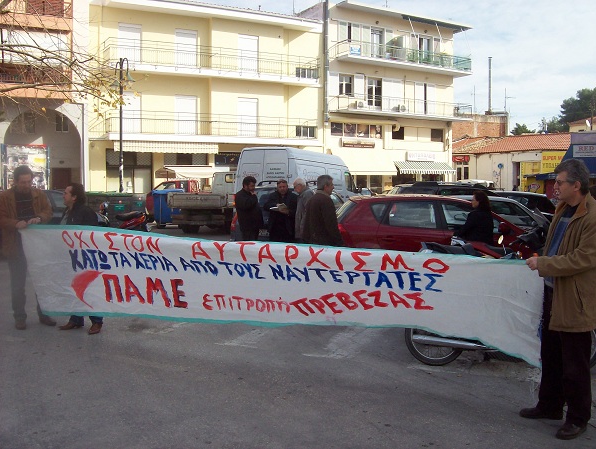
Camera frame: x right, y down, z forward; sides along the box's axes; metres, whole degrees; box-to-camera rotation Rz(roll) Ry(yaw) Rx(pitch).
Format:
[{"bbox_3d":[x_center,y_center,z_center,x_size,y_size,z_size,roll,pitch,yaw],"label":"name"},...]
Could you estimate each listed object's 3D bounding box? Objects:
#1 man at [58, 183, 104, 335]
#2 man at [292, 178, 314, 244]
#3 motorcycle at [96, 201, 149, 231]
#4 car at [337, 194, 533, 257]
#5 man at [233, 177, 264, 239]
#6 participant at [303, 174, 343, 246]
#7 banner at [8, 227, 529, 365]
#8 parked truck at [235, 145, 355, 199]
[{"bbox_3d":[-2.333,0.346,6.760,0.400,1.600,0.500,-2,4,-28],"label":"man"},{"bbox_3d":[0.099,0.169,8.883,0.380,1.660,0.520,1,4,15],"label":"man"},{"bbox_3d":[-4.581,-0.023,16.036,1.880,1.070,0.680,1,4,15],"label":"motorcycle"},{"bbox_3d":[2.500,0.240,10.040,4.250,1.460,1.780,0,4,6],"label":"car"},{"bbox_3d":[-0.703,0.159,8.882,0.360,1.680,0.520,0,4,-6],"label":"man"},{"bbox_3d":[0.307,0.203,8.183,0.400,1.690,0.540,-2,5,-30],"label":"participant"},{"bbox_3d":[-0.595,0.545,5.325,4.997,0.860,0.220,2,4,28],"label":"banner"},{"bbox_3d":[0.260,-1.084,20.374,1.980,2.580,5.600,2,4,25],"label":"parked truck"}]

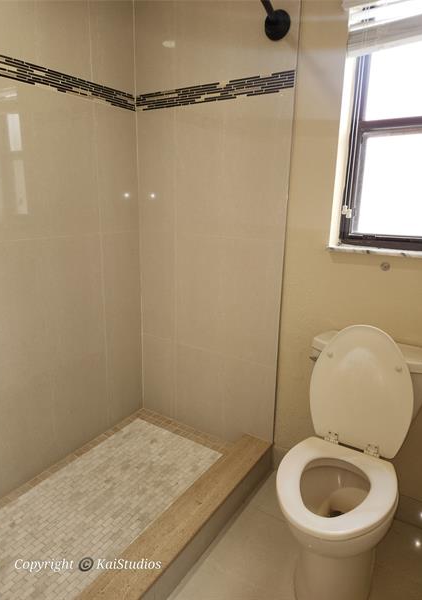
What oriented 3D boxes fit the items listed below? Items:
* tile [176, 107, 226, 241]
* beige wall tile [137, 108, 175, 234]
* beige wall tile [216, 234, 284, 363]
[{"bbox_3d":[-0.054,-0.625,1.960,0.301,0.604,0.012,10,17,32],"label":"tile"},{"bbox_3d":[-0.286,-0.666,2.109,0.250,0.604,0.012,10,17,32],"label":"beige wall tile"},{"bbox_3d":[0.193,0.010,1.943,0.311,0.604,0.012,10,17,32],"label":"beige wall tile"}]

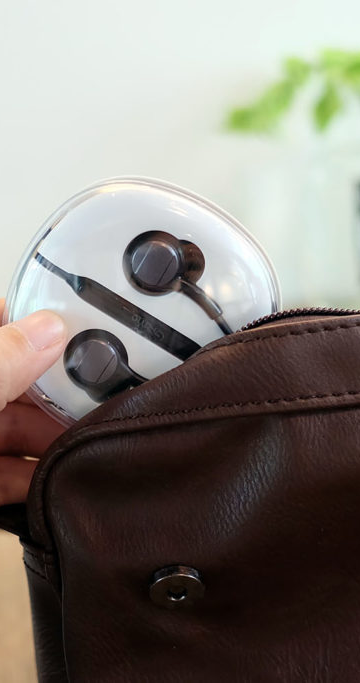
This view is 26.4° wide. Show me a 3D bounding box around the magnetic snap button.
[{"bbox_3d":[-0.001,0.062,0.194,0.014,0.014,0.004,-2,37,-2],"label":"magnetic snap button"}]

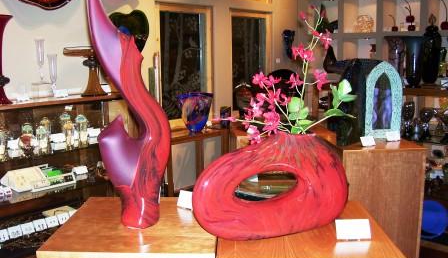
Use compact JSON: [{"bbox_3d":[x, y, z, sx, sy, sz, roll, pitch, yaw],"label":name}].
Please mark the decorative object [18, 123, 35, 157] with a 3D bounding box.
[{"bbox_3d":[-1.069,0.045,2.385,0.085,0.144,0.082,9,14,43],"label":"decorative object"}]

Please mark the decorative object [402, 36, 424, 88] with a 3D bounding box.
[{"bbox_3d":[1.381,-0.487,3.197,0.150,0.370,0.150,7,13,35],"label":"decorative object"}]

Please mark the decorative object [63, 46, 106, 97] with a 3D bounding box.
[{"bbox_3d":[-0.753,-0.331,2.548,0.310,0.272,0.310,9,14,43],"label":"decorative object"}]

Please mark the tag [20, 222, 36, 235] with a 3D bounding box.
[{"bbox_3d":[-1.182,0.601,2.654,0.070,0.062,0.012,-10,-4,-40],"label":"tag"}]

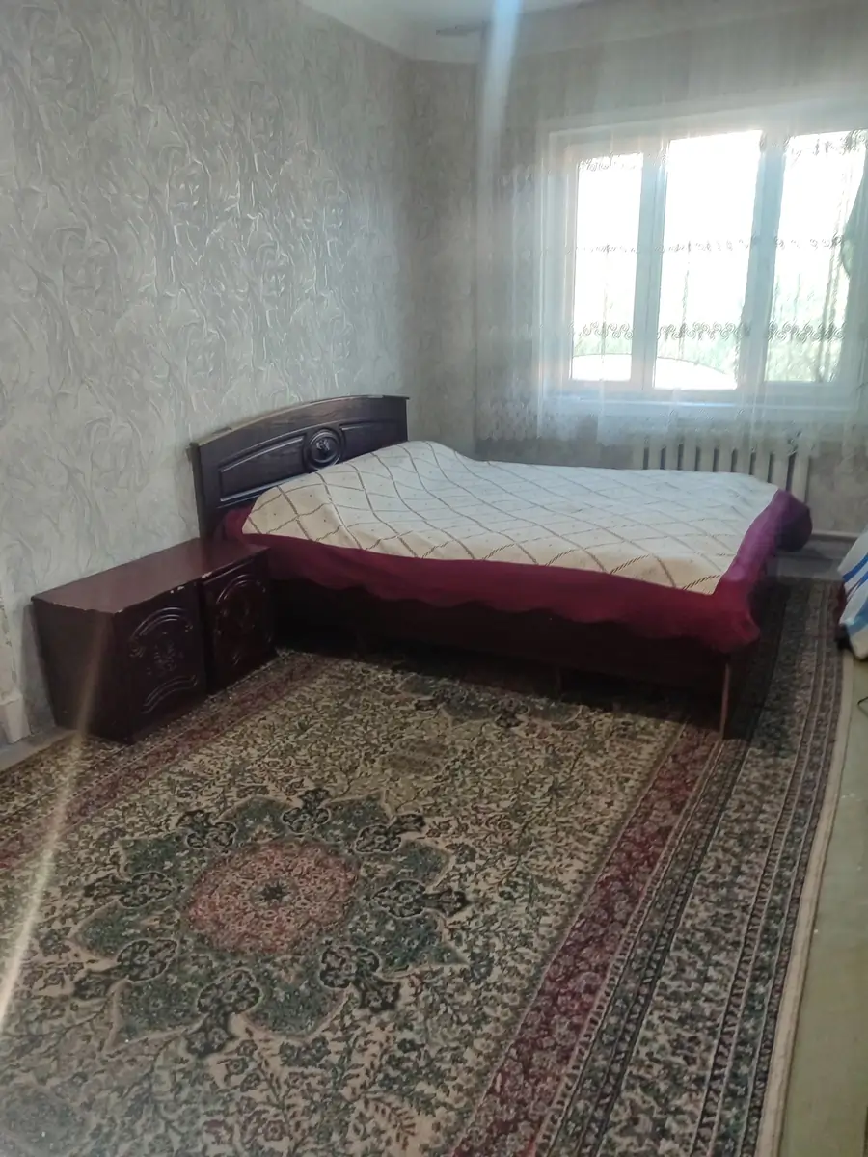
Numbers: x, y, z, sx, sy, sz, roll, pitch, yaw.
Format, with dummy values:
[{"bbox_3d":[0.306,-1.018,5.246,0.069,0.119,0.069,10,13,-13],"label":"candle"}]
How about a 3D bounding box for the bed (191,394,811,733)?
[{"bbox_3d":[0.384,-0.292,3.695,2.104,0.908,1.778,8,20,24],"label":"bed"}]

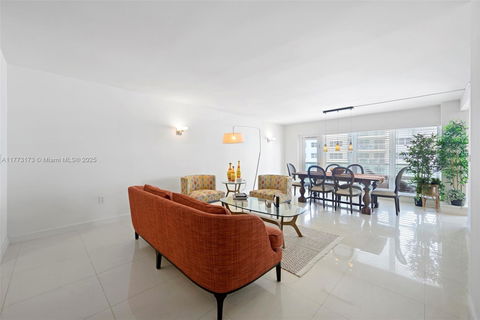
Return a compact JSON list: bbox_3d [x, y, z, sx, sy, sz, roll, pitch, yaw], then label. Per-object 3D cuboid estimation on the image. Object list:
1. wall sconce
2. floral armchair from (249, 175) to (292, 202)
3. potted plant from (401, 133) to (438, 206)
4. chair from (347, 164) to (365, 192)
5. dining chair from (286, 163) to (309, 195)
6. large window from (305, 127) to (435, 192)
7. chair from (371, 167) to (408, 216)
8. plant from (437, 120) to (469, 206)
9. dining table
[{"bbox_3d":[-1.380,-0.705,4.457,0.200,0.230,0.180,0,1,44],"label":"wall sconce"},{"bbox_3d":[0.769,0.765,4.694,0.770,0.710,0.770,0,1,44],"label":"floral armchair"},{"bbox_3d":[4.241,0.232,4.417,0.700,1.740,0.680,0,1,44],"label":"potted plant"},{"bbox_3d":[2.930,0.620,4.835,0.490,0.970,0.580,0,1,44],"label":"chair"},{"bbox_3d":[1.712,0.620,5.462,0.580,0.970,0.490,0,1,44],"label":"dining chair"},{"bbox_3d":[3.758,0.015,6.042,3.700,1.780,0.120,0,1,44],"label":"large window"},{"bbox_3d":[3.133,0.629,3.940,0.600,0.970,0.490,0,1,44],"label":"chair"},{"bbox_3d":[4.522,0.055,3.973,0.520,1.780,0.520,0,1,44],"label":"plant"},{"bbox_3d":[2.332,0.736,4.609,1.880,0.750,0.950,0,1,44],"label":"dining table"}]

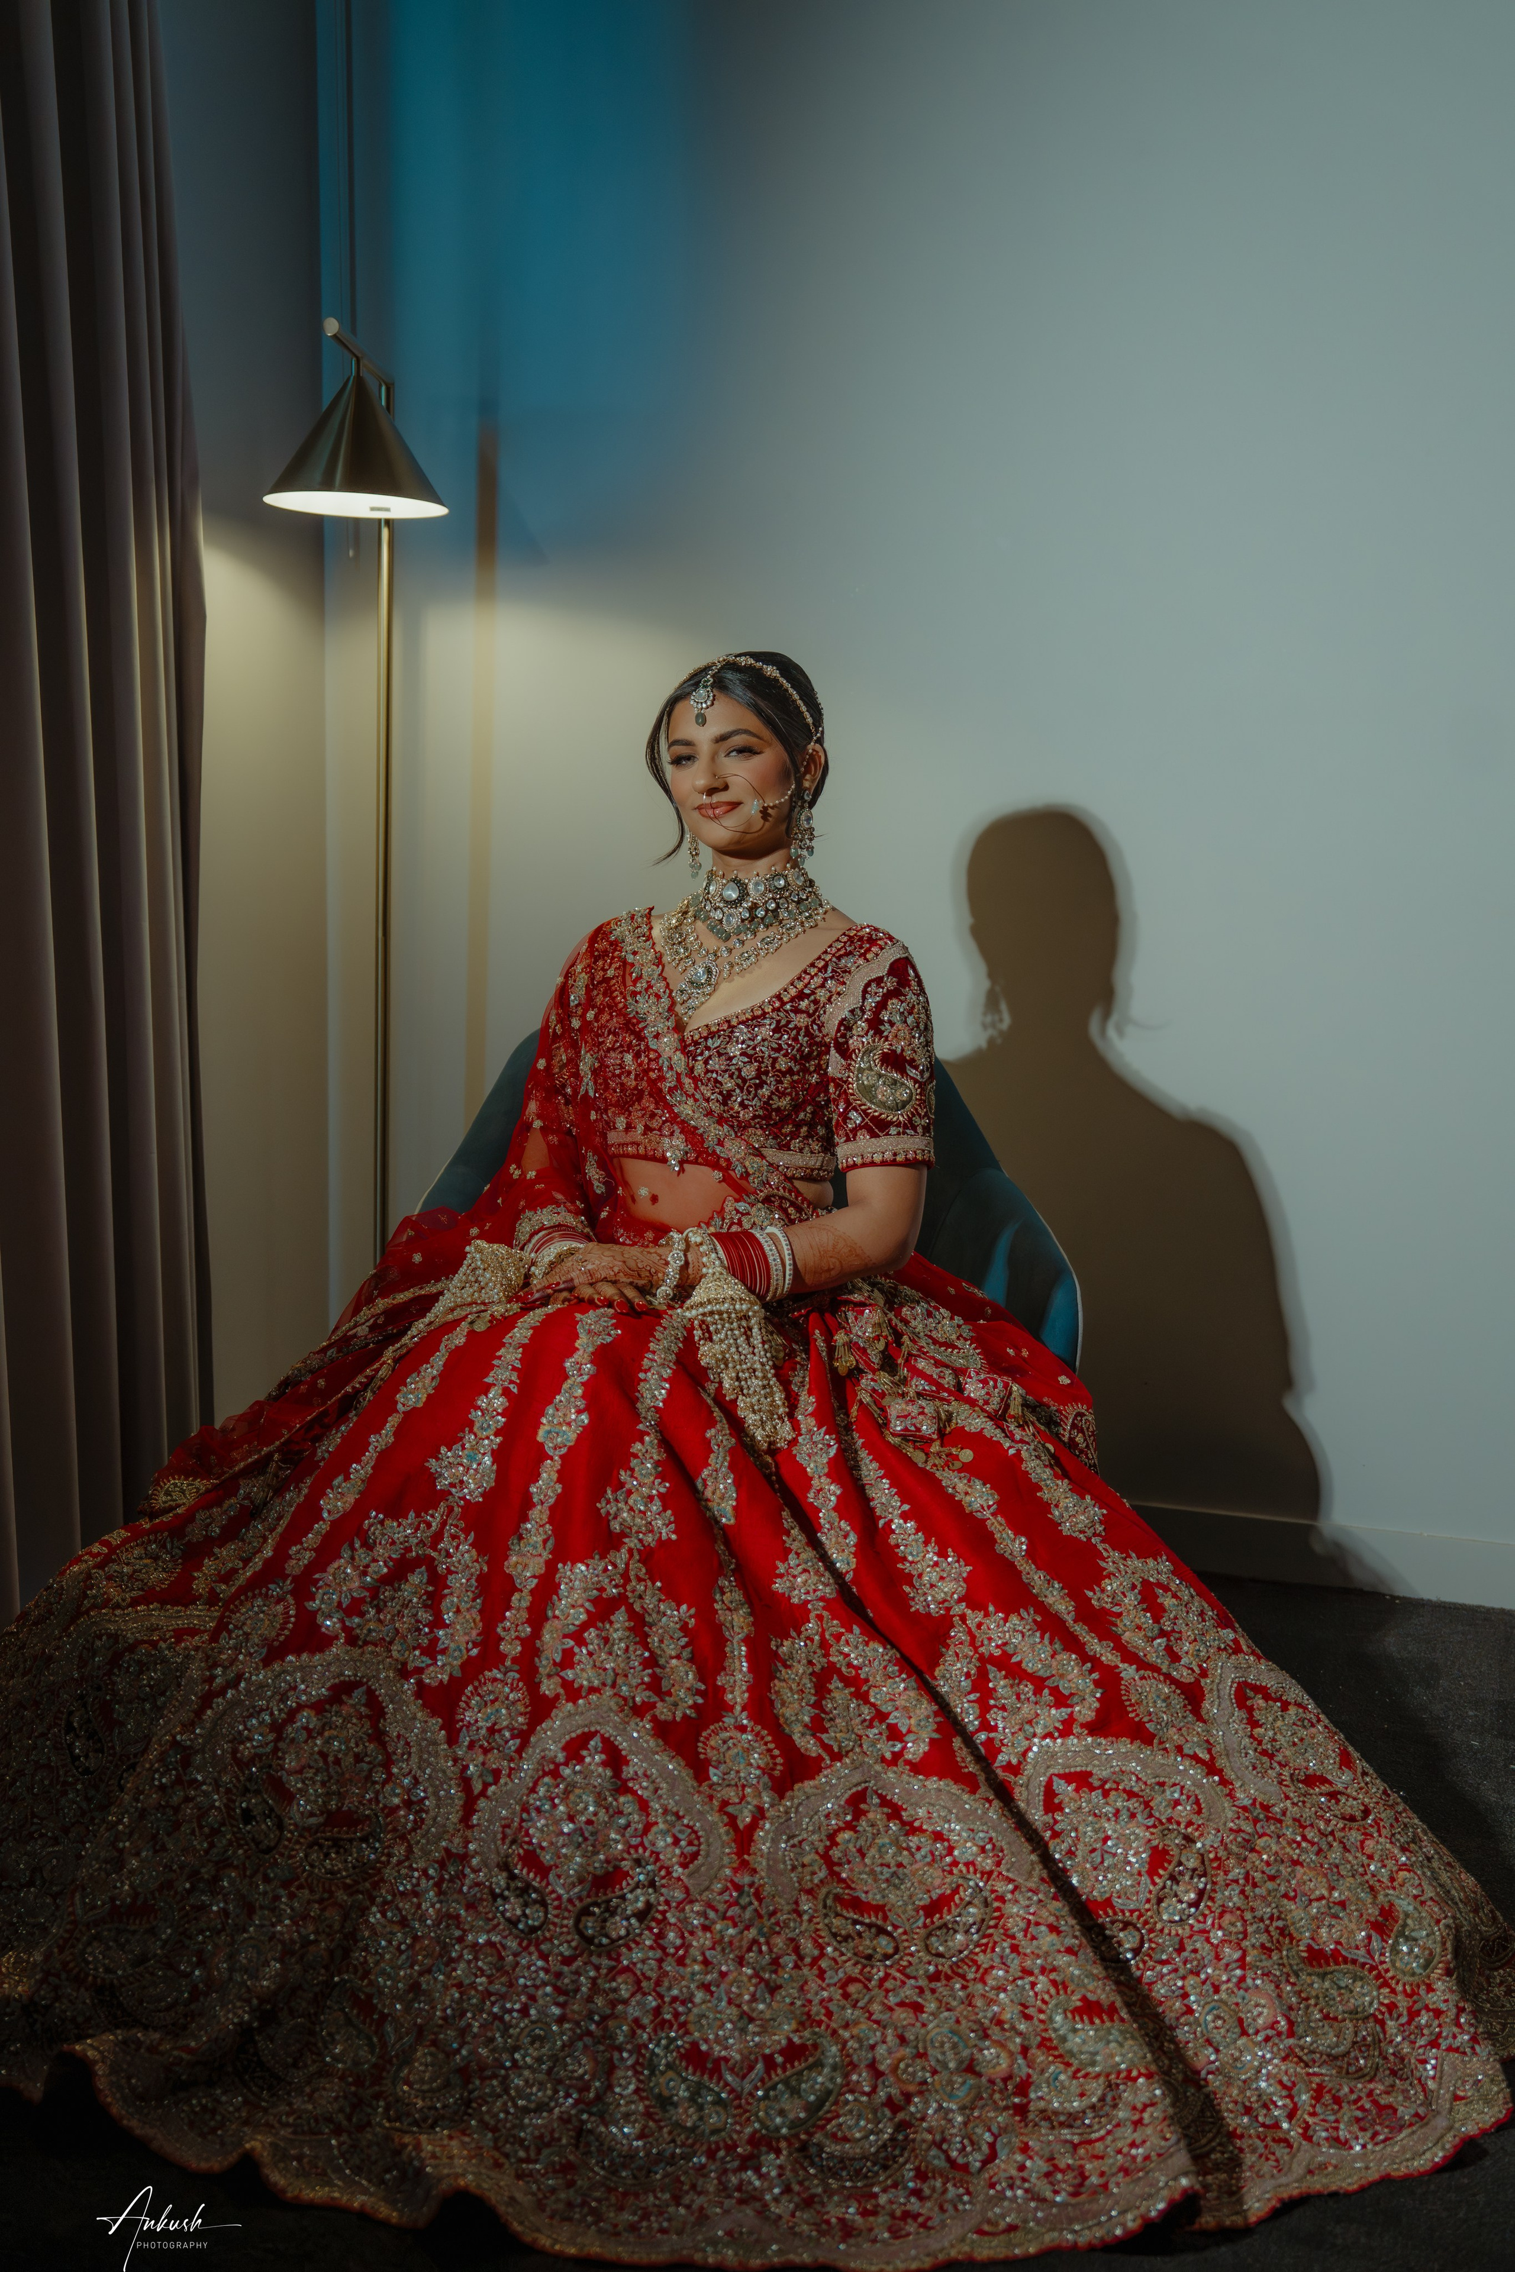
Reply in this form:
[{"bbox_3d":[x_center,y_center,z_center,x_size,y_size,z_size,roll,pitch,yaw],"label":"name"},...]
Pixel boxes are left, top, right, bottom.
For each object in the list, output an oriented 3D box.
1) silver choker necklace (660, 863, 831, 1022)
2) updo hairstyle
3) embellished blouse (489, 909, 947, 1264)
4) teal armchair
[{"bbox_3d":[-0.016,-0.216,2.540,0.165,0.175,0.145,0,2,27],"label":"silver choker necklace"},{"bbox_3d":[-0.022,-0.437,2.630,0.190,0.240,0.230,0,2,25],"label":"updo hairstyle"},{"bbox_3d":[-0.046,-0.055,2.580,0.460,0.370,0.280,0,2,26],"label":"embellished blouse"},{"bbox_3d":[-0.035,0.310,2.550,0.760,0.840,0.720,0,2,8],"label":"teal armchair"}]

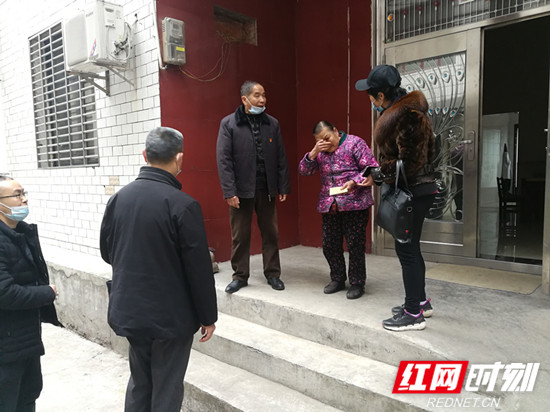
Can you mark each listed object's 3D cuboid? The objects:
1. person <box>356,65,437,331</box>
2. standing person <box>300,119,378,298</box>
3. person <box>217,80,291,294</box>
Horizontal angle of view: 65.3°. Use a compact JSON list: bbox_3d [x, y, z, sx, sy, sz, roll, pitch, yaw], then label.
[{"bbox_3d":[0.774,-0.057,2.625,0.500,1.575,0.470,0,5,16],"label":"person"},{"bbox_3d":[0.507,0.021,3.277,0.570,1.323,0.450,1,5,25],"label":"standing person"},{"bbox_3d":[-0.179,-0.159,3.470,0.580,1.678,0.350,-2,5,-10],"label":"person"}]

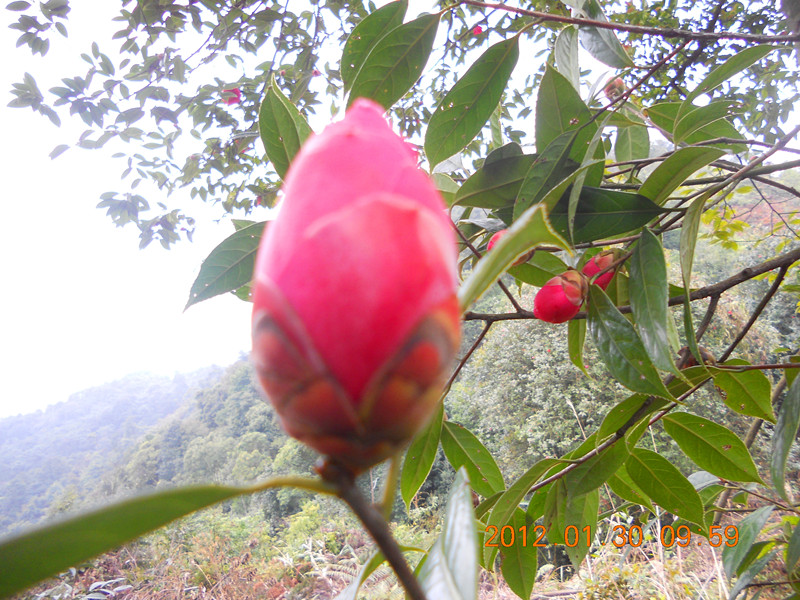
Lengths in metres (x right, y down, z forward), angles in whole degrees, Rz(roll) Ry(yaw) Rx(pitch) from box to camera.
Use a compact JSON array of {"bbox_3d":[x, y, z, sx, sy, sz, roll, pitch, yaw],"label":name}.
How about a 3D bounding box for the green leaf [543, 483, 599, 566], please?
[{"bbox_3d":[0.129,0.164,0.465,0.039,0.072,0.020,-3,-8,0],"label":"green leaf"}]

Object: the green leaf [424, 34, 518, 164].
[{"bbox_3d":[0.053,-0.142,0.450,0.043,0.110,0.016,34,11,-9],"label":"green leaf"}]

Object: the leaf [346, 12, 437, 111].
[{"bbox_3d":[-0.007,-0.170,0.455,0.045,0.099,0.016,42,18,-11],"label":"leaf"}]

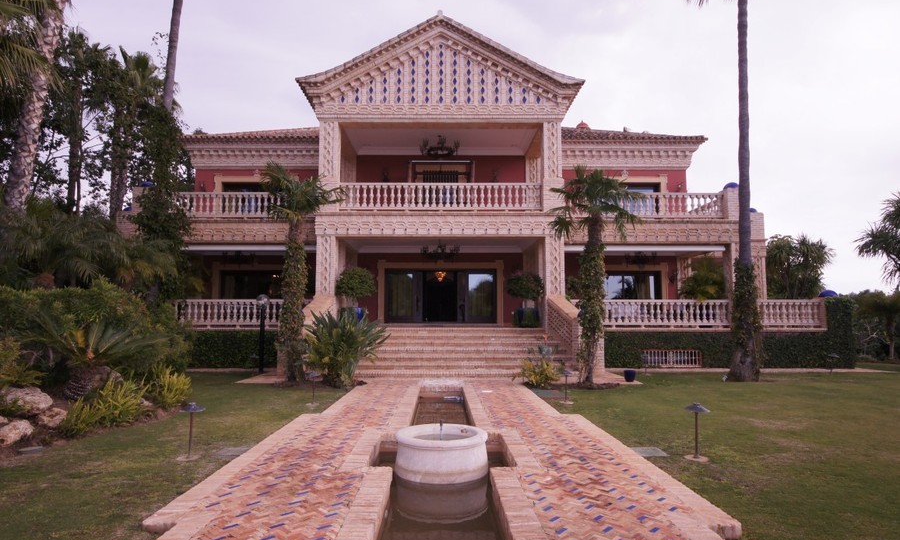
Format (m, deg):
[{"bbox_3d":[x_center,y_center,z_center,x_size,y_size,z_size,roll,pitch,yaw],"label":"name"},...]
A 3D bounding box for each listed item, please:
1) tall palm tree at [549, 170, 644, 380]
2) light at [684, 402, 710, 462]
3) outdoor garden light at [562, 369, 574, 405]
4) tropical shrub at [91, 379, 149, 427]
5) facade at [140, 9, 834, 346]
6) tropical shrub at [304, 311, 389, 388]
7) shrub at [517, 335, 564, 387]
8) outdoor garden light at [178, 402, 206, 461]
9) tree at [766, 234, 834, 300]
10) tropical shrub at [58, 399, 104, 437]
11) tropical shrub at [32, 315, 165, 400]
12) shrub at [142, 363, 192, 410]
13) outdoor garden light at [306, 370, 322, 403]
[{"bbox_3d":[3.478,0.065,11.350,2.247,5.271,2.247,0,-6,0],"label":"tall palm tree"},{"bbox_3d":[2.921,1.900,5.600,0.300,0.670,0.300,0,-5,0],"label":"light"},{"bbox_3d":[2.345,2.355,9.550,0.270,0.670,0.270,0,-5,0],"label":"outdoor garden light"},{"bbox_3d":[-4.834,1.951,6.940,0.848,0.686,0.763,0,-6,0],"label":"tropical shrub"},{"bbox_3d":[0.900,-2.800,18.200,24.000,11.600,5.500,0,-5,0],"label":"facade"},{"bbox_3d":[-2.437,1.853,11.171,1.977,1.745,1.879,0,-6,0],"label":"tropical shrub"},{"bbox_3d":[2.346,2.398,12.300,1.200,1.300,1.150,0,-5,0],"label":"shrub"},{"bbox_3d":[-2.880,1.802,5.307,0.302,0.625,0.302,0,-6,0],"label":"outdoor garden light"},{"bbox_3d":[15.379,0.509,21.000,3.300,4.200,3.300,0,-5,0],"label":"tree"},{"bbox_3d":[-4.921,1.962,6.336,0.614,0.508,0.614,0,-6,0],"label":"tropical shrub"},{"bbox_3d":[-5.557,1.354,7.502,2.213,1.327,2.103,0,-6,0],"label":"tropical shrub"},{"bbox_3d":[-5.477,2.249,9.200,0.950,0.880,0.900,0,-5,0],"label":"shrub"},{"bbox_3d":[-2.507,2.168,8.778,0.296,0.626,0.296,0,-6,0],"label":"outdoor garden light"}]

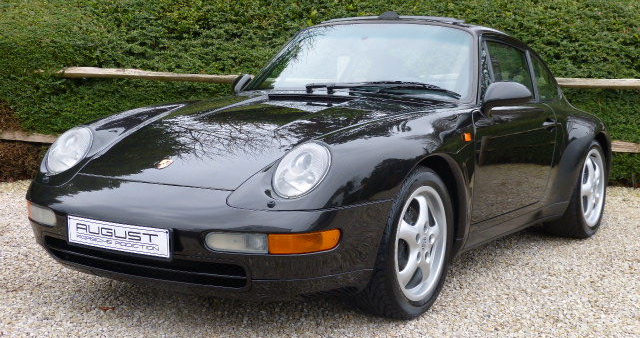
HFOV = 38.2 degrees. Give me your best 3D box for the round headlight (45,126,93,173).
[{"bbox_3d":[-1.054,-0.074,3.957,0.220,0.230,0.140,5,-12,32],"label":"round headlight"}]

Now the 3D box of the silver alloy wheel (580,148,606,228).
[{"bbox_3d":[1.592,0.110,5.672,0.170,0.470,0.470,5,7,32],"label":"silver alloy wheel"}]

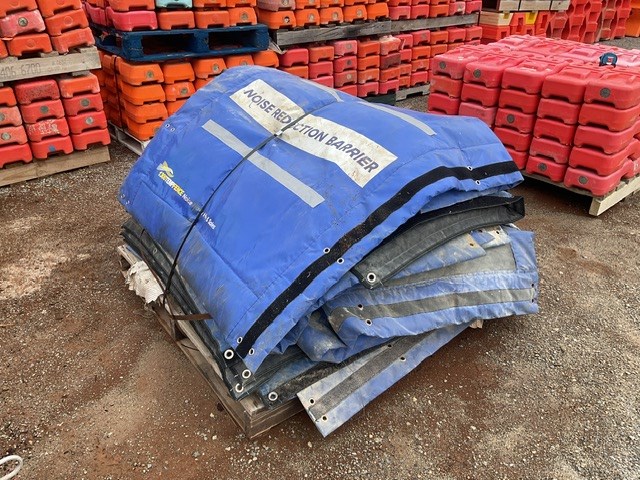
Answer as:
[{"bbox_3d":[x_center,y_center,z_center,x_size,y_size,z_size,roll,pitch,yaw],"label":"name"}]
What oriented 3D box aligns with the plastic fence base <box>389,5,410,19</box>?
[{"bbox_3d":[0.512,-2.093,4.853,0.238,0.124,0.600,-21,35,-32],"label":"plastic fence base"}]

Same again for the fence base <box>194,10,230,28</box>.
[{"bbox_3d":[-0.942,-1.748,4.168,0.238,0.124,0.600,-16,33,-27],"label":"fence base"}]

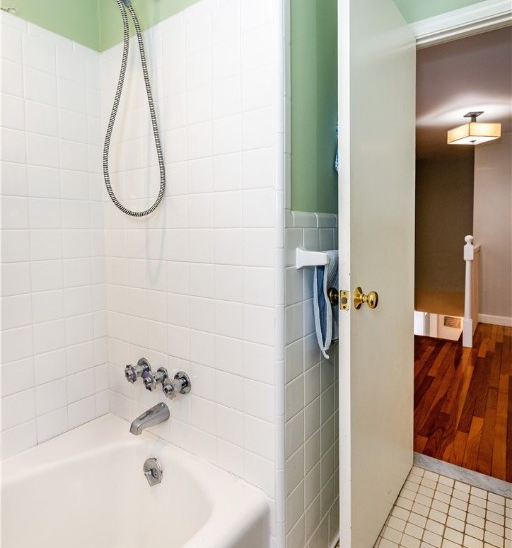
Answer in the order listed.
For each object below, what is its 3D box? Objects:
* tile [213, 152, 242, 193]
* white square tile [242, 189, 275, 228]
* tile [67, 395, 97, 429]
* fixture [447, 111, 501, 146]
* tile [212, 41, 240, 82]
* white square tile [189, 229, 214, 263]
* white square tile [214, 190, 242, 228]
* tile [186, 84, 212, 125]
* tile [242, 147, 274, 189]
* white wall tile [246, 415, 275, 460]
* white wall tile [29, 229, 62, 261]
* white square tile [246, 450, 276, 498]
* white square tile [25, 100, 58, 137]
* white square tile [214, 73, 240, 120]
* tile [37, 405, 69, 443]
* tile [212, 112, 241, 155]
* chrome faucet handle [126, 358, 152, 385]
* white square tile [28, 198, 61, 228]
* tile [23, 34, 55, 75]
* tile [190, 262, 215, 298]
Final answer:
[{"bbox_3d":[-0.081,-0.302,1.020,0.108,0.108,0.009,4,6,34],"label":"tile"},{"bbox_3d":[0.009,-0.184,0.960,0.108,0.108,0.009,3,5,34],"label":"white square tile"},{"bbox_3d":[-0.681,0.535,1.330,0.009,0.098,0.108,4,6,34],"label":"tile"},{"bbox_3d":[2.166,-1.452,3.391,0.317,0.255,0.317,0,4,-5],"label":"fixture"},{"bbox_3d":[-0.085,-0.627,1.000,0.107,0.107,0.009,3,5,34],"label":"tile"},{"bbox_3d":[-0.171,-0.091,1.092,0.108,0.108,0.009,4,6,34],"label":"white square tile"},{"bbox_3d":[-0.084,-0.193,1.030,0.107,0.107,0.009,3,5,34],"label":"white square tile"},{"bbox_3d":[-0.173,-0.529,1.073,0.108,0.108,0.009,4,6,34],"label":"tile"},{"bbox_3d":[0.010,-0.292,0.949,0.108,0.108,0.010,4,6,35],"label":"tile"},{"bbox_3d":[0.010,0.480,1.005,0.107,0.107,0.009,3,5,34],"label":"white wall tile"},{"bbox_3d":[-0.748,-0.103,1.213,0.010,0.108,0.108,4,6,35],"label":"white wall tile"},{"bbox_3d":[0.014,0.576,0.990,0.108,0.104,0.009,3,5,34],"label":"white square tile"},{"bbox_3d":[-0.742,-0.536,1.179,0.010,0.108,0.108,4,6,35],"label":"white square tile"},{"bbox_3d":[-0.084,-0.519,1.009,0.108,0.108,0.009,3,5,34],"label":"white square tile"},{"bbox_3d":[-0.742,0.547,1.242,0.009,0.098,0.108,4,6,34],"label":"tile"},{"bbox_3d":[-0.083,-0.410,1.013,0.108,0.108,0.009,3,5,34],"label":"tile"},{"bbox_3d":[-0.437,0.362,1.252,0.070,0.075,0.068,4,6,34],"label":"chrome faucet handle"},{"bbox_3d":[-0.746,-0.213,1.209,0.009,0.108,0.108,4,6,34],"label":"white square tile"},{"bbox_3d":[-0.747,-0.757,1.183,0.009,0.108,0.108,3,5,34],"label":"tile"},{"bbox_3d":[-0.170,0.018,1.093,0.108,0.108,0.009,3,5,34],"label":"tile"}]

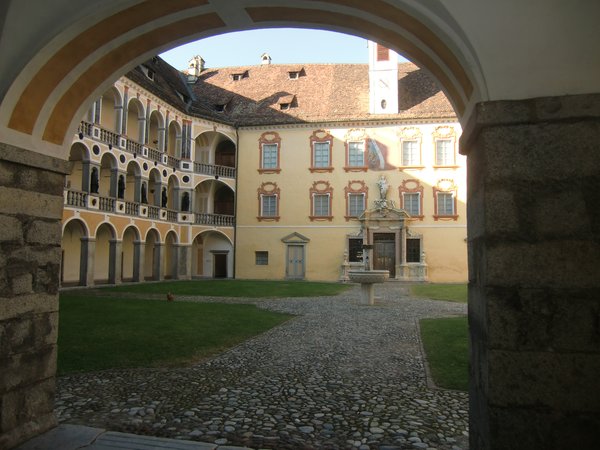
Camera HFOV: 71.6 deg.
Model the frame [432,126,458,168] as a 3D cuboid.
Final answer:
[{"bbox_3d":[11.578,-6.124,32.831,2.054,3.393,0.300,0,-5,7],"label":"frame"}]

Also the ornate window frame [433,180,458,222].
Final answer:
[{"bbox_3d":[11.444,-1.941,32.497,1.958,3.253,0.300,0,-5,7],"label":"ornate window frame"}]

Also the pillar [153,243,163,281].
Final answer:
[{"bbox_3d":[-10.795,2.872,32.024,0.550,2.850,0.520,-1,-5,22],"label":"pillar"}]

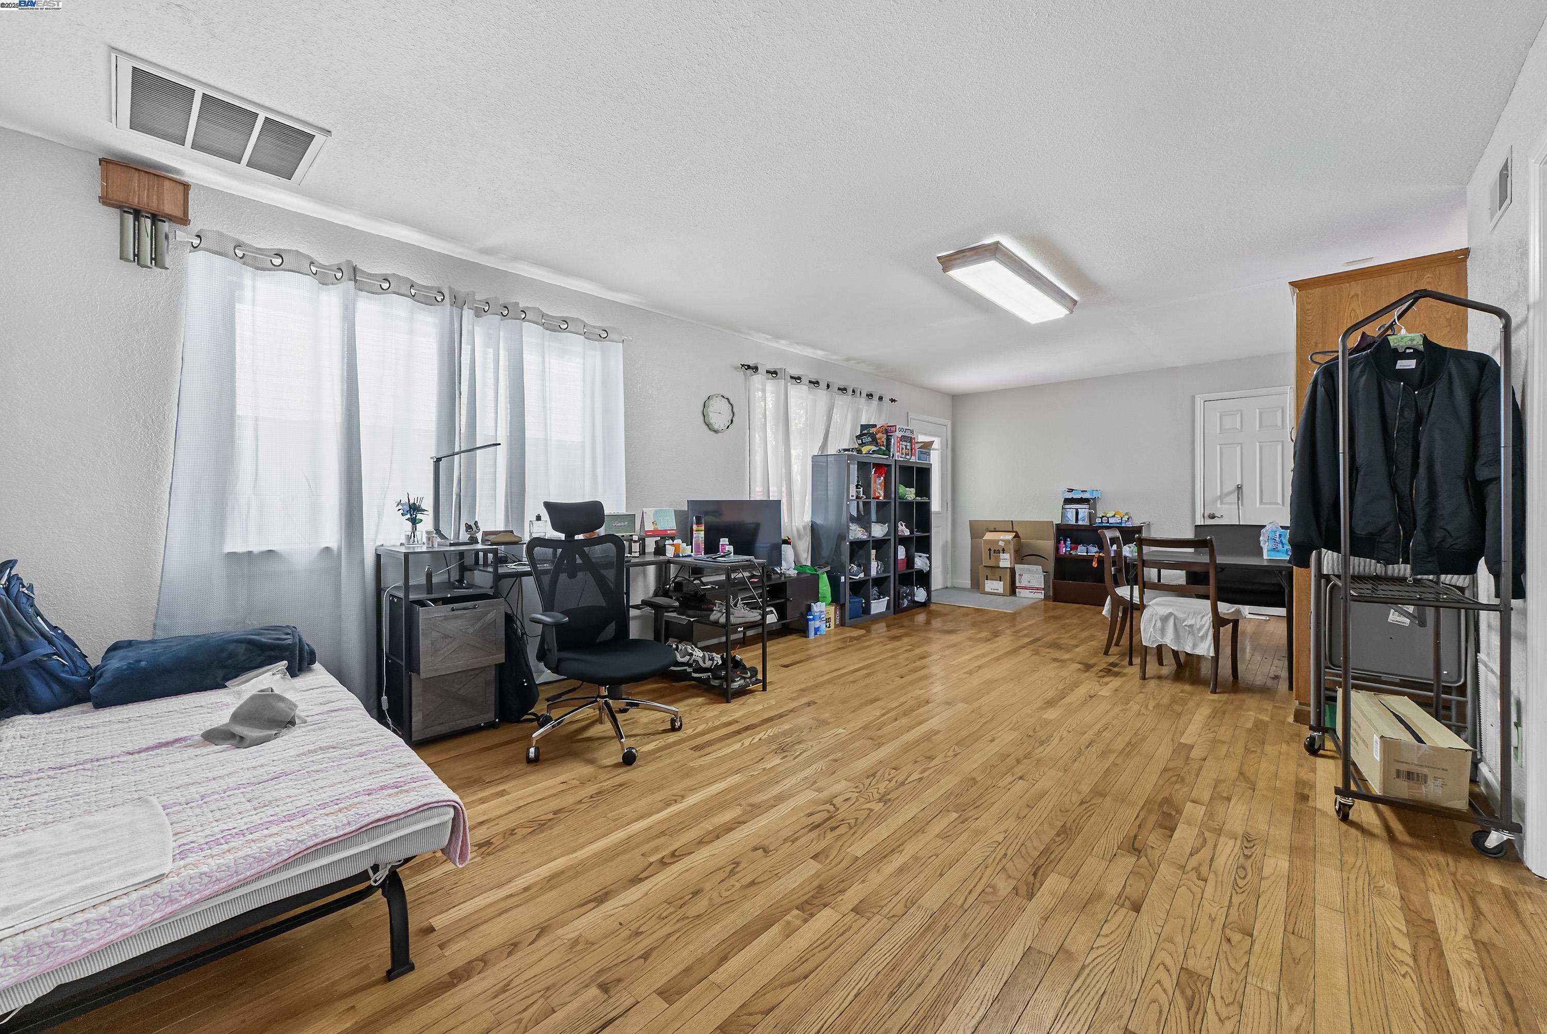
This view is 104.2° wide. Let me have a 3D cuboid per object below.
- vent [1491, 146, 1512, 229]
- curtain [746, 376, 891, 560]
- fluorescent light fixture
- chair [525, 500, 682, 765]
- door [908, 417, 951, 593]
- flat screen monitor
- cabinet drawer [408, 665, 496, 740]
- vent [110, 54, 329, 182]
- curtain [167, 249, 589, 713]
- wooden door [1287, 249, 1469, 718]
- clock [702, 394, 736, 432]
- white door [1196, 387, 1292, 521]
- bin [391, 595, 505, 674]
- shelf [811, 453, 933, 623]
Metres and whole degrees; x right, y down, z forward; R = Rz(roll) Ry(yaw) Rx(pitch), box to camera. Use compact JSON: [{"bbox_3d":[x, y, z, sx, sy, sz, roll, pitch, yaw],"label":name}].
[{"bbox_3d":[2.589,-1.154,2.154,0.020,0.200,0.340,1,1,42],"label":"vent"},{"bbox_3d":[0.505,-0.197,5.505,0.130,2.060,2.120,0,1,42],"label":"curtain"},{"bbox_3d":[1.465,-1.386,3.685,0.350,0.090,1.310,0,1,42],"label":"fluorescent light fixture"},{"bbox_3d":[-0.782,0.464,2.746,0.670,1.090,0.670,1,2,44],"label":"chair"},{"bbox_3d":[1.884,-0.121,7.171,0.080,2.070,1.000,0,1,42],"label":"door"},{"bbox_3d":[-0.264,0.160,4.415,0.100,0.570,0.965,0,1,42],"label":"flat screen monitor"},{"bbox_3d":[-1.574,0.836,2.897,0.360,0.290,0.340,-1,1,-45],"label":"cabinet drawer"},{"bbox_3d":[-1.976,-1.375,2.158,0.540,0.030,0.540,0,1,42],"label":"vent"},{"bbox_3d":[-1.697,-0.116,3.061,0.130,2.100,2.050,0,1,42],"label":"curtain"},{"bbox_3d":[2.755,-0.066,2.770,0.580,2.140,0.070,1,1,42],"label":"wooden door"},{"bbox_3d":[-0.433,-0.815,4.726,0.045,0.310,0.310,1,1,42],"label":"clock"},{"bbox_3d":[4.521,-0.129,5.709,0.870,2.130,0.080,1,1,42],"label":"white door"},{"bbox_3d":[-1.545,0.541,2.855,0.420,0.315,0.360,1,1,42],"label":"bin"},{"bbox_3d":[1.008,0.199,5.881,0.390,1.480,1.530,0,1,42],"label":"shelf"}]

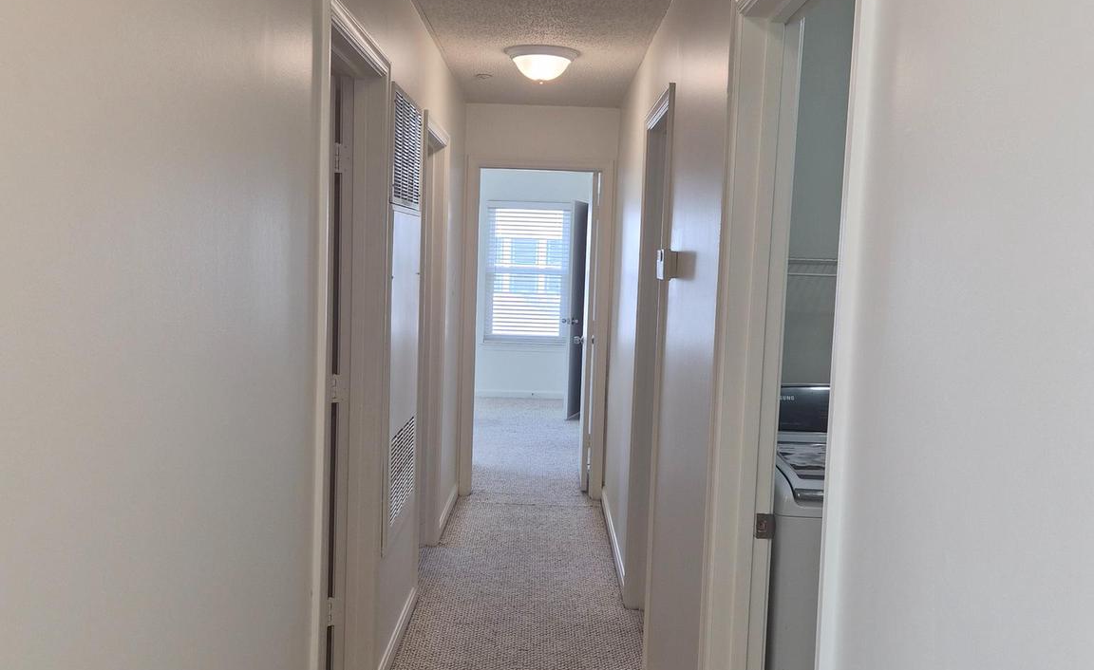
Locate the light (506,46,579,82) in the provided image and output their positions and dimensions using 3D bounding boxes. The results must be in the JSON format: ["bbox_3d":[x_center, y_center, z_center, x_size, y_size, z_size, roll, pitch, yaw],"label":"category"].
[{"bbox_3d":[-0.022,-1.191,4.323,0.333,0.129,0.333,2,5,0],"label":"light"}]

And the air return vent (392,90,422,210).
[{"bbox_3d":[-0.506,-0.662,3.539,0.022,0.385,0.700,2,5,0],"label":"air return vent"}]

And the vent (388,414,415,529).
[{"bbox_3d":[-0.549,0.509,3.694,0.022,0.330,0.620,2,5,0],"label":"vent"}]

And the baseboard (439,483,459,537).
[{"bbox_3d":[-0.568,1.004,5.590,0.015,0.112,0.980,2,5,0],"label":"baseboard"}]

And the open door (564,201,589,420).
[{"bbox_3d":[0.311,-0.237,9.351,0.045,2.030,0.700,3,5,16],"label":"open door"}]

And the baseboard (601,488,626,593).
[{"bbox_3d":[0.349,1.072,5.153,0.015,0.112,1.820,2,5,0],"label":"baseboard"}]

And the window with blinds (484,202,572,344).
[{"bbox_3d":[-0.207,-0.660,10.311,0.880,1.500,0.080,2,5,0],"label":"window with blinds"}]

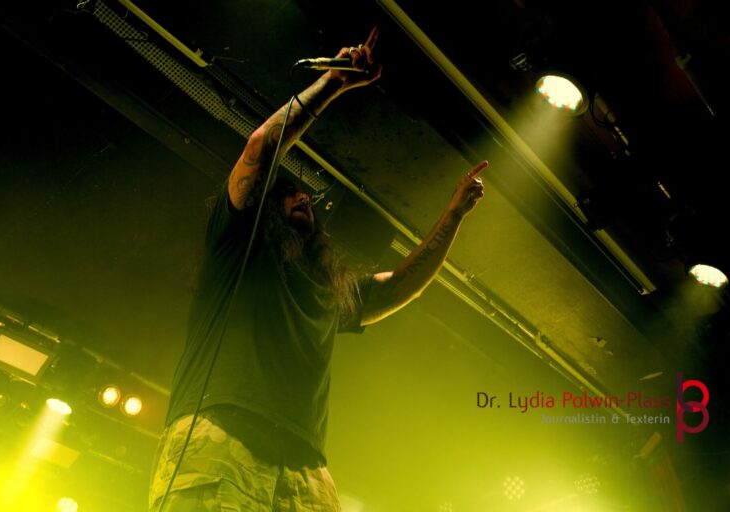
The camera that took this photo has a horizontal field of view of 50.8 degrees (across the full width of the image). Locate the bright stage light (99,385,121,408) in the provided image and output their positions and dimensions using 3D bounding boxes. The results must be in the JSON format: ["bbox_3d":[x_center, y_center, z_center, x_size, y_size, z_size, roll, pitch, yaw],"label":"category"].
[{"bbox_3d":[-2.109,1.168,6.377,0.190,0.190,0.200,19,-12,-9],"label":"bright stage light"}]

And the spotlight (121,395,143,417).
[{"bbox_3d":[-1.963,1.268,6.507,0.190,0.190,0.200,19,-12,-9],"label":"spotlight"}]

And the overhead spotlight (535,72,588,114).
[{"bbox_3d":[0.785,-0.685,2.888,0.220,0.240,0.220,20,-23,27],"label":"overhead spotlight"}]

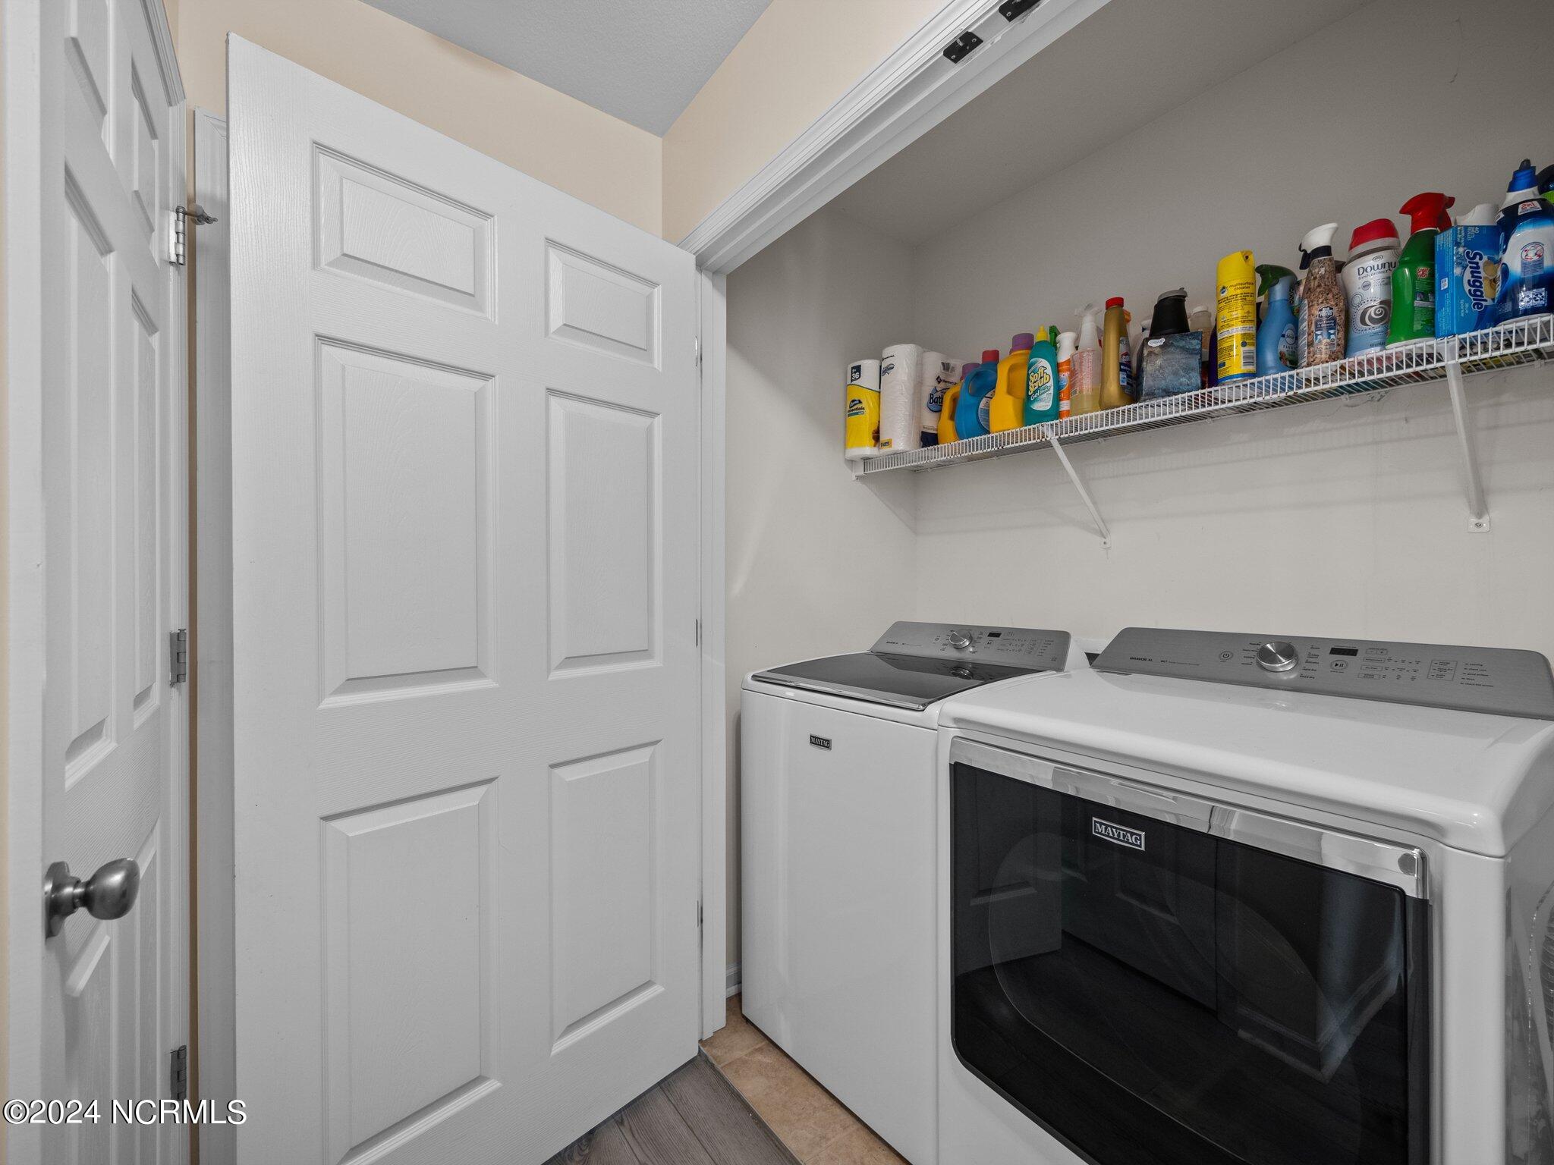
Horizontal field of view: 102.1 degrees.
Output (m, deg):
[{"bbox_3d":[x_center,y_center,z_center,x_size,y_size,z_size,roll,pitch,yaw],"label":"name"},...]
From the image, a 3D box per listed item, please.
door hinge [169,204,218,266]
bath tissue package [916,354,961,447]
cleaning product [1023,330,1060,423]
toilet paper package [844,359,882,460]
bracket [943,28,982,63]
[{"bbox_3d":[-1.053,-0.627,1.135,0.062,0.100,0.045,0,0,-37],"label":"door hinge"},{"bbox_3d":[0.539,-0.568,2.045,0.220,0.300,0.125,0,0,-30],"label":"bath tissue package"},{"bbox_3d":[0.701,-0.538,1.660,0.088,0.257,0.061,0,0,27],"label":"cleaning product"},{"bbox_3d":[0.273,-0.538,1.994,0.118,0.292,0.118,0,0,17],"label":"toilet paper package"},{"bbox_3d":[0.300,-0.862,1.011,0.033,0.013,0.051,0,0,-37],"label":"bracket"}]

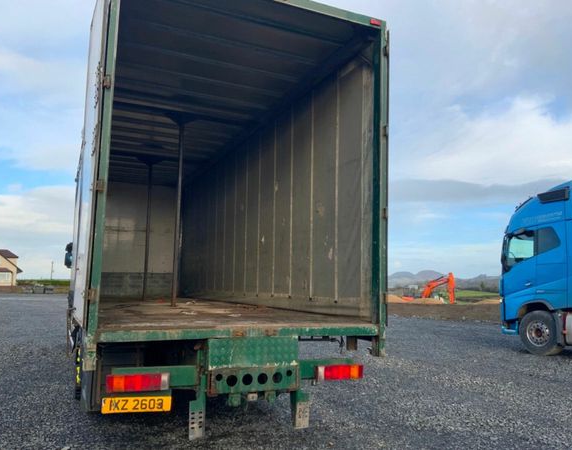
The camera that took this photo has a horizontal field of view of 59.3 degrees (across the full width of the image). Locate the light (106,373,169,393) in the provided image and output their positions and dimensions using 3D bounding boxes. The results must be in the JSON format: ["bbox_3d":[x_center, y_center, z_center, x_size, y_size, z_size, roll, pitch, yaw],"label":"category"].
[{"bbox_3d":[-1.114,1.192,3.806,0.465,0.130,0.085,4,-8,-24],"label":"light"}]

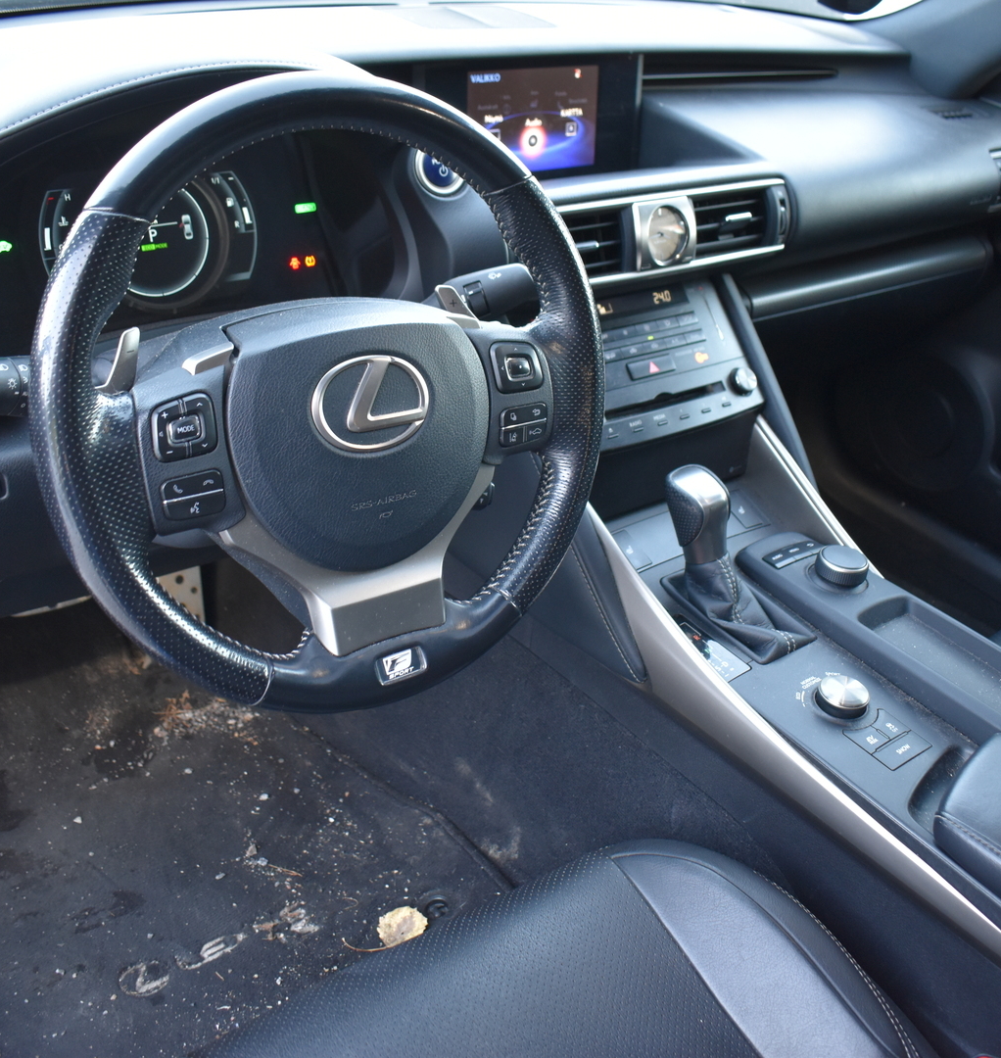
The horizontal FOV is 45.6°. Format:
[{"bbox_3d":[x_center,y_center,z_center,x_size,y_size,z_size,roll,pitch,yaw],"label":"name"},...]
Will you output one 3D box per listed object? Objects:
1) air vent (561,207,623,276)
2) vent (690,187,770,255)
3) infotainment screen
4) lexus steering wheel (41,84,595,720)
[{"bbox_3d":[0.065,-0.228,0.962,0.078,0.052,0.030,-17,21,-32],"label":"air vent"},{"bbox_3d":[0.200,-0.269,1.052,0.078,0.052,0.030,-17,21,-32],"label":"vent"},{"bbox_3d":[0.028,-0.380,1.109,0.151,0.090,0.012,-17,32,-32],"label":"infotainment screen"},{"bbox_3d":[-0.099,-0.077,0.722,0.372,0.370,0.100,-15,17,-33],"label":"lexus steering wheel"}]

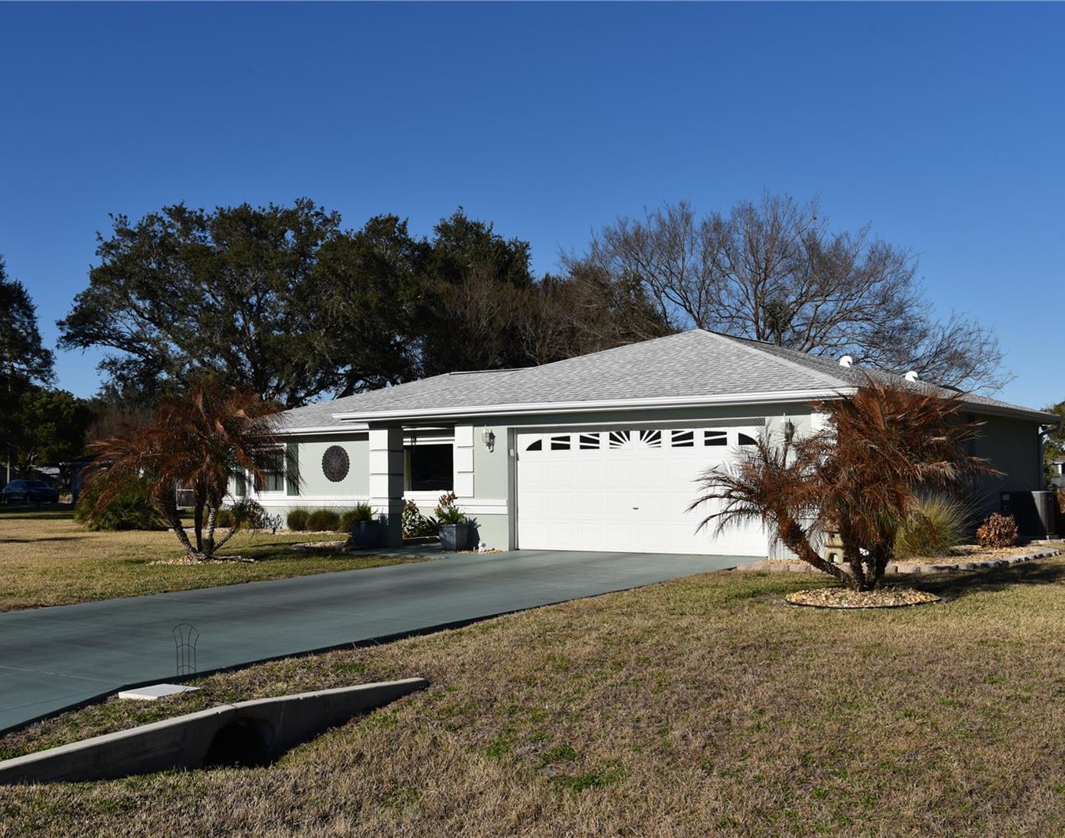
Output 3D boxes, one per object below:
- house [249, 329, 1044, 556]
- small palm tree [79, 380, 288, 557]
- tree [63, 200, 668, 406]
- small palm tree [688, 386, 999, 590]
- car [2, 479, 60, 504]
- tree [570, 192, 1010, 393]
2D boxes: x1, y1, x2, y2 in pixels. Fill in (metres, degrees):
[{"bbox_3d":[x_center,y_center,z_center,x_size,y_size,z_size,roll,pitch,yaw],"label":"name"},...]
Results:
[{"bbox_3d":[1.636,0.508,29.507,17.450,4.400,14.350,-2,-3,34],"label":"house"},{"bbox_3d":[-6.416,0.909,23.100,3.513,3.348,3.400,0,-3,-16],"label":"small palm tree"},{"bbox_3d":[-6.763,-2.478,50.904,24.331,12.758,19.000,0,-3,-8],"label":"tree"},{"bbox_3d":[4.031,0.856,16.200,3.783,2.683,3.400,-1,-3,14],"label":"small palm tree"},{"bbox_3d":[-30.712,4.454,77.000,4.600,1.530,1.850,-3,-3,40],"label":"car"},{"bbox_3d":[9.876,-2.549,47.902,16.459,12.174,15.000,-1,-3,12],"label":"tree"}]

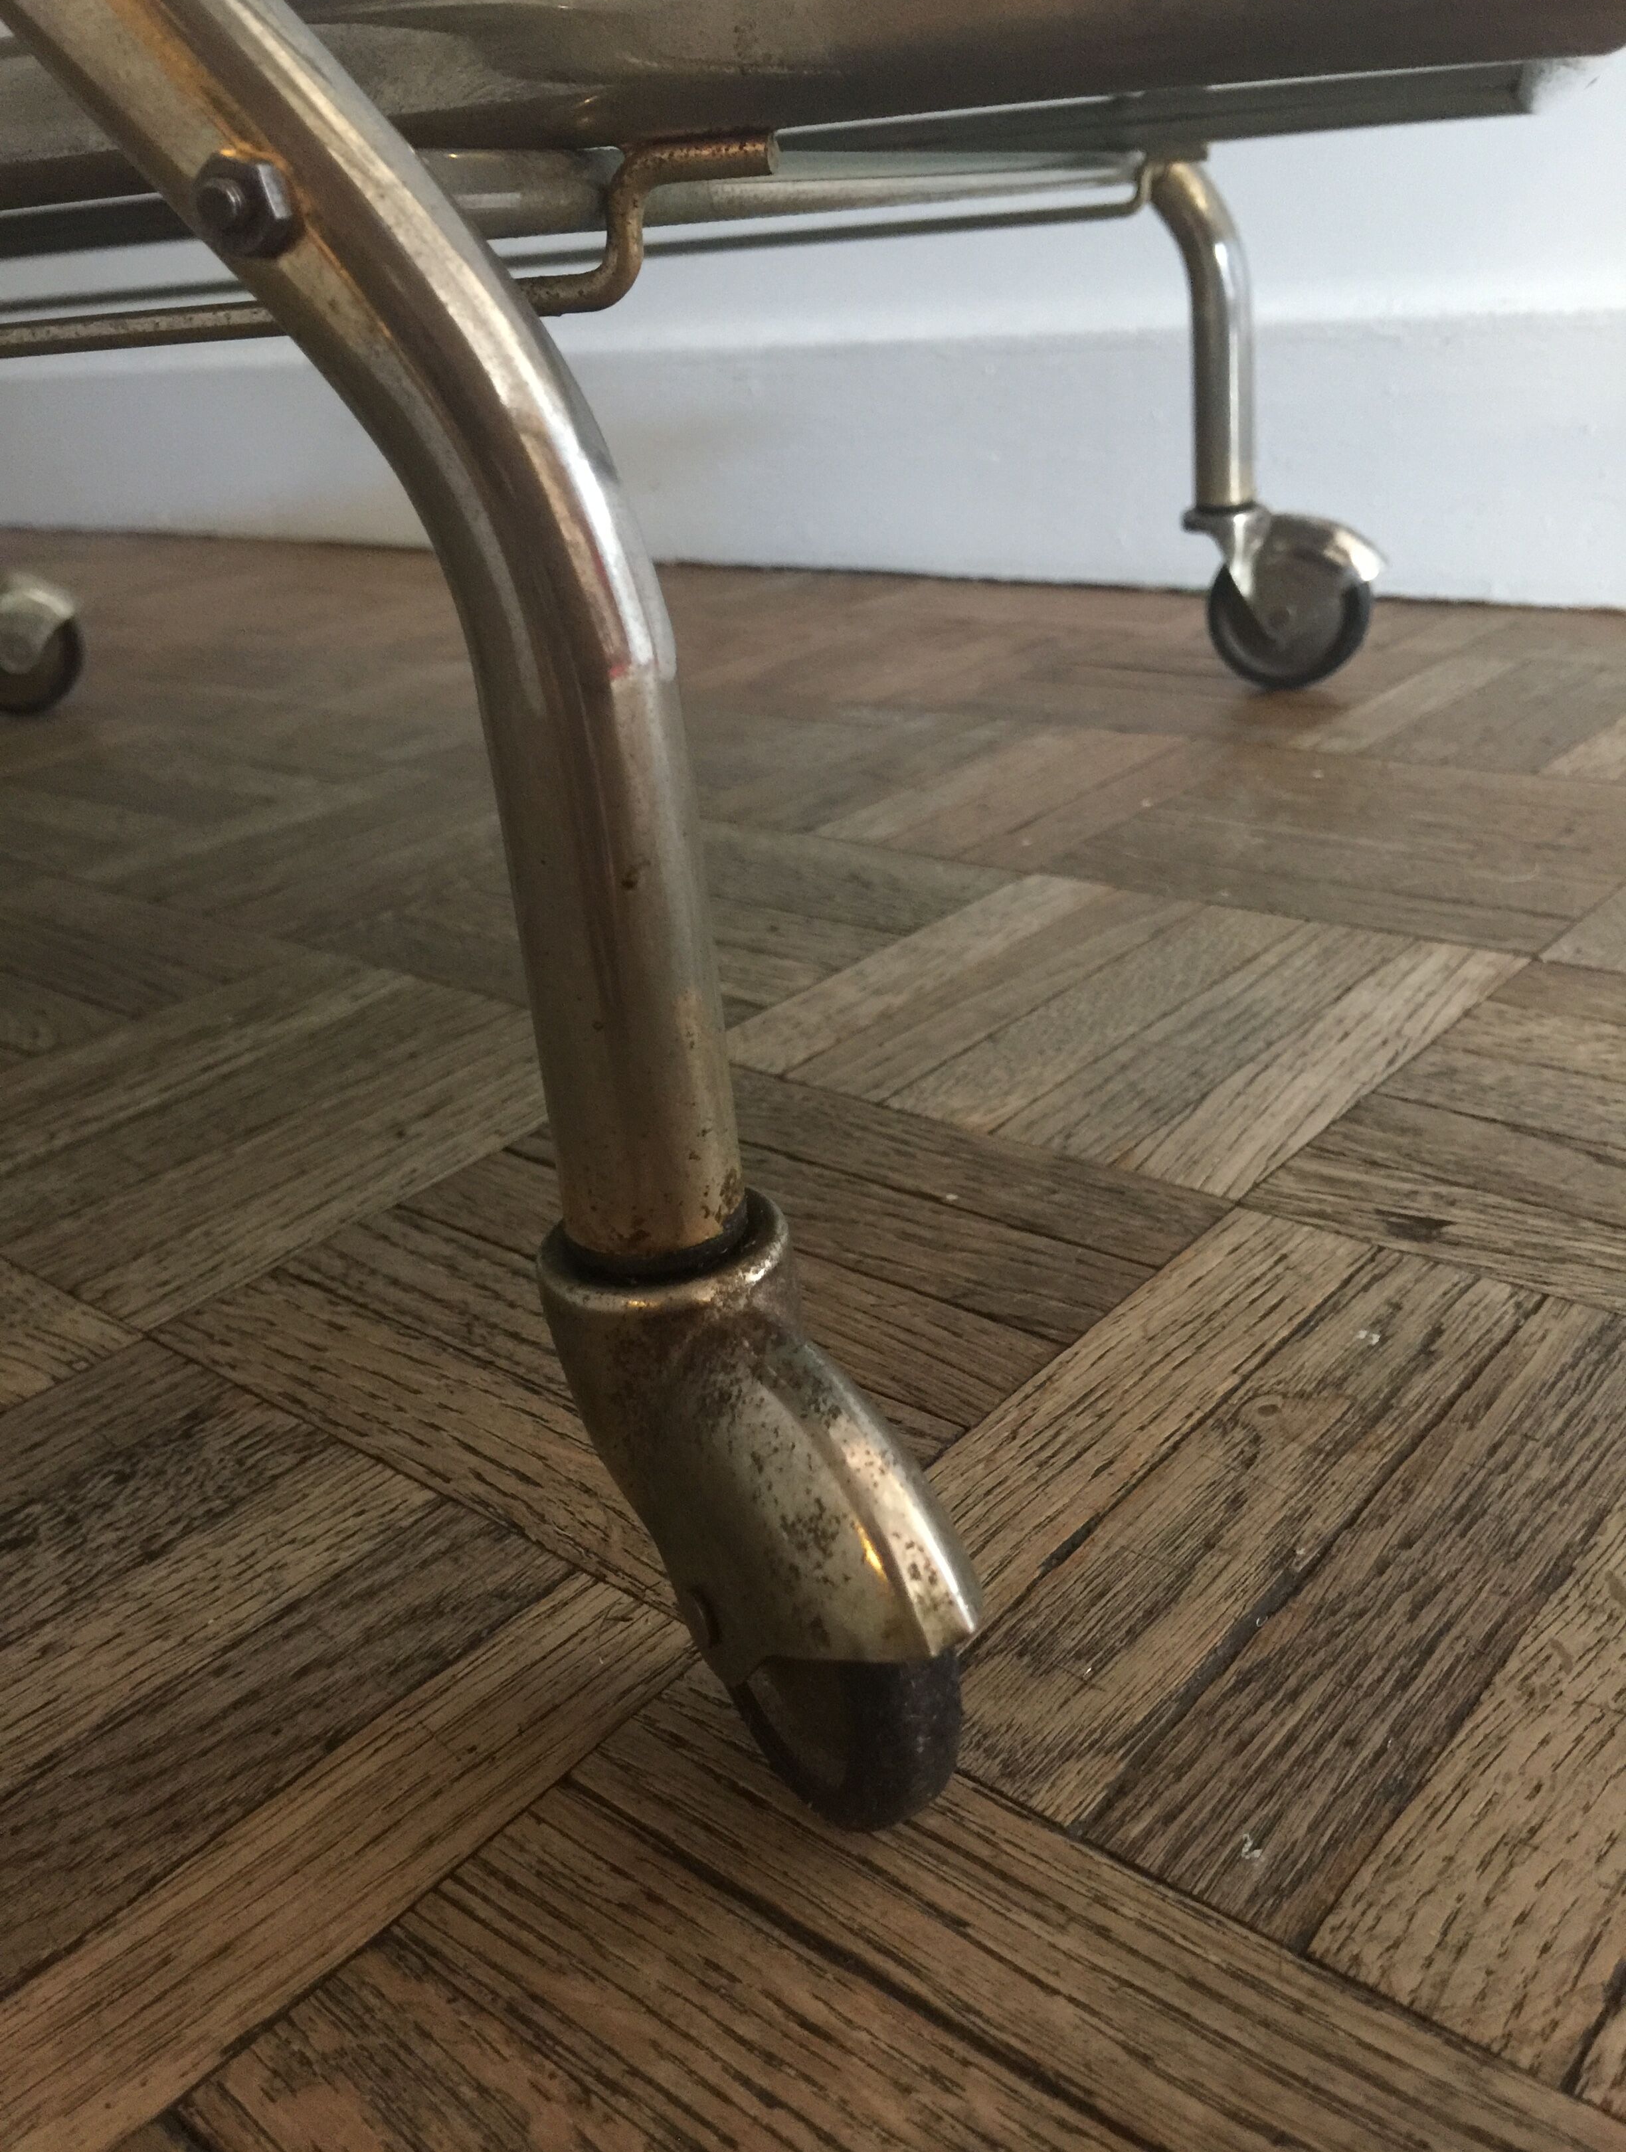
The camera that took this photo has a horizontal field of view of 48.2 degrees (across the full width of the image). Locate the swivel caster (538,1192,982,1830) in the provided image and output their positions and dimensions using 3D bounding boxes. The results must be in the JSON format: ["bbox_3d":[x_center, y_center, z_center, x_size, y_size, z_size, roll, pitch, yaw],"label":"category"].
[{"bbox_3d":[-0.003,0.046,0.178,0.026,0.056,0.061,-18,28,-26],"label":"swivel caster"}]

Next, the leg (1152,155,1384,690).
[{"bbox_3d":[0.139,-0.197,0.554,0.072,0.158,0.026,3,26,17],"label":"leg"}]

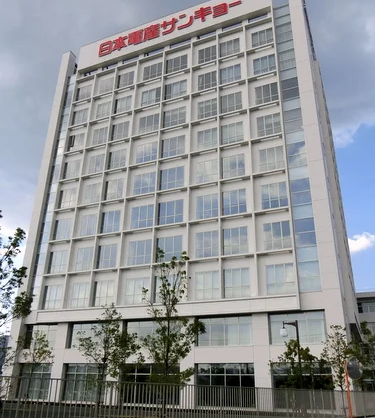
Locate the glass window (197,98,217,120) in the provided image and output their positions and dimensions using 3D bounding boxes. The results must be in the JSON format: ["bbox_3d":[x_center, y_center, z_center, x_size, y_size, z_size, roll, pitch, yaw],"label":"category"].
[{"bbox_3d":[2.421,-11.638,42.364,2.520,2.690,0.200,-9,-25,22],"label":"glass window"}]

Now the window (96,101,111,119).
[{"bbox_3d":[-10.870,-12.789,47.355,2.430,2.510,0.200,-8,-24,22],"label":"window"}]

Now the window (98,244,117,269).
[{"bbox_3d":[-8.778,5.270,39.660,2.490,2.630,0.150,-8,-25,21],"label":"window"}]

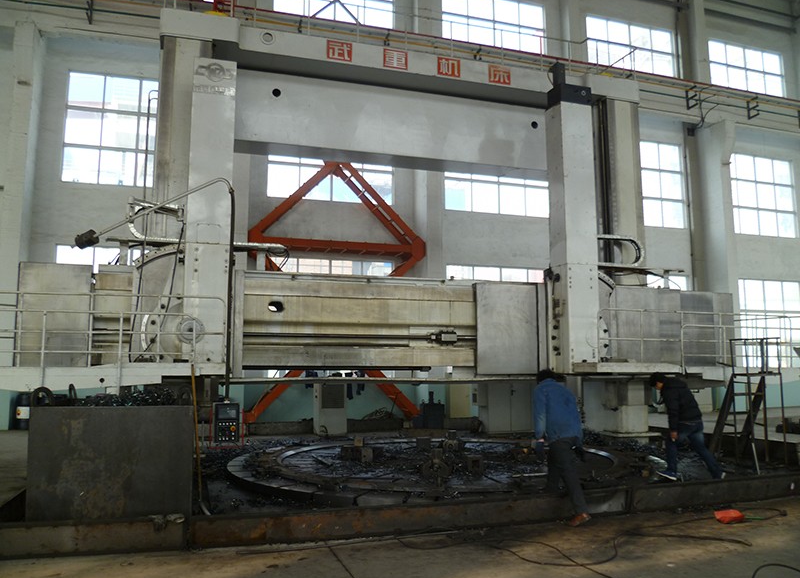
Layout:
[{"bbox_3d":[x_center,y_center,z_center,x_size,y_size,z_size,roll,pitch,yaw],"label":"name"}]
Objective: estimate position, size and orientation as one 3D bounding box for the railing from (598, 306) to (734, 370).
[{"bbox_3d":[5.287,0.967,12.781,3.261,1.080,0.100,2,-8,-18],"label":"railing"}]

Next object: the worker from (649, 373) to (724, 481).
[{"bbox_3d":[4.029,1.941,9.100,0.930,1.470,0.500,-1,-7,5],"label":"worker"}]

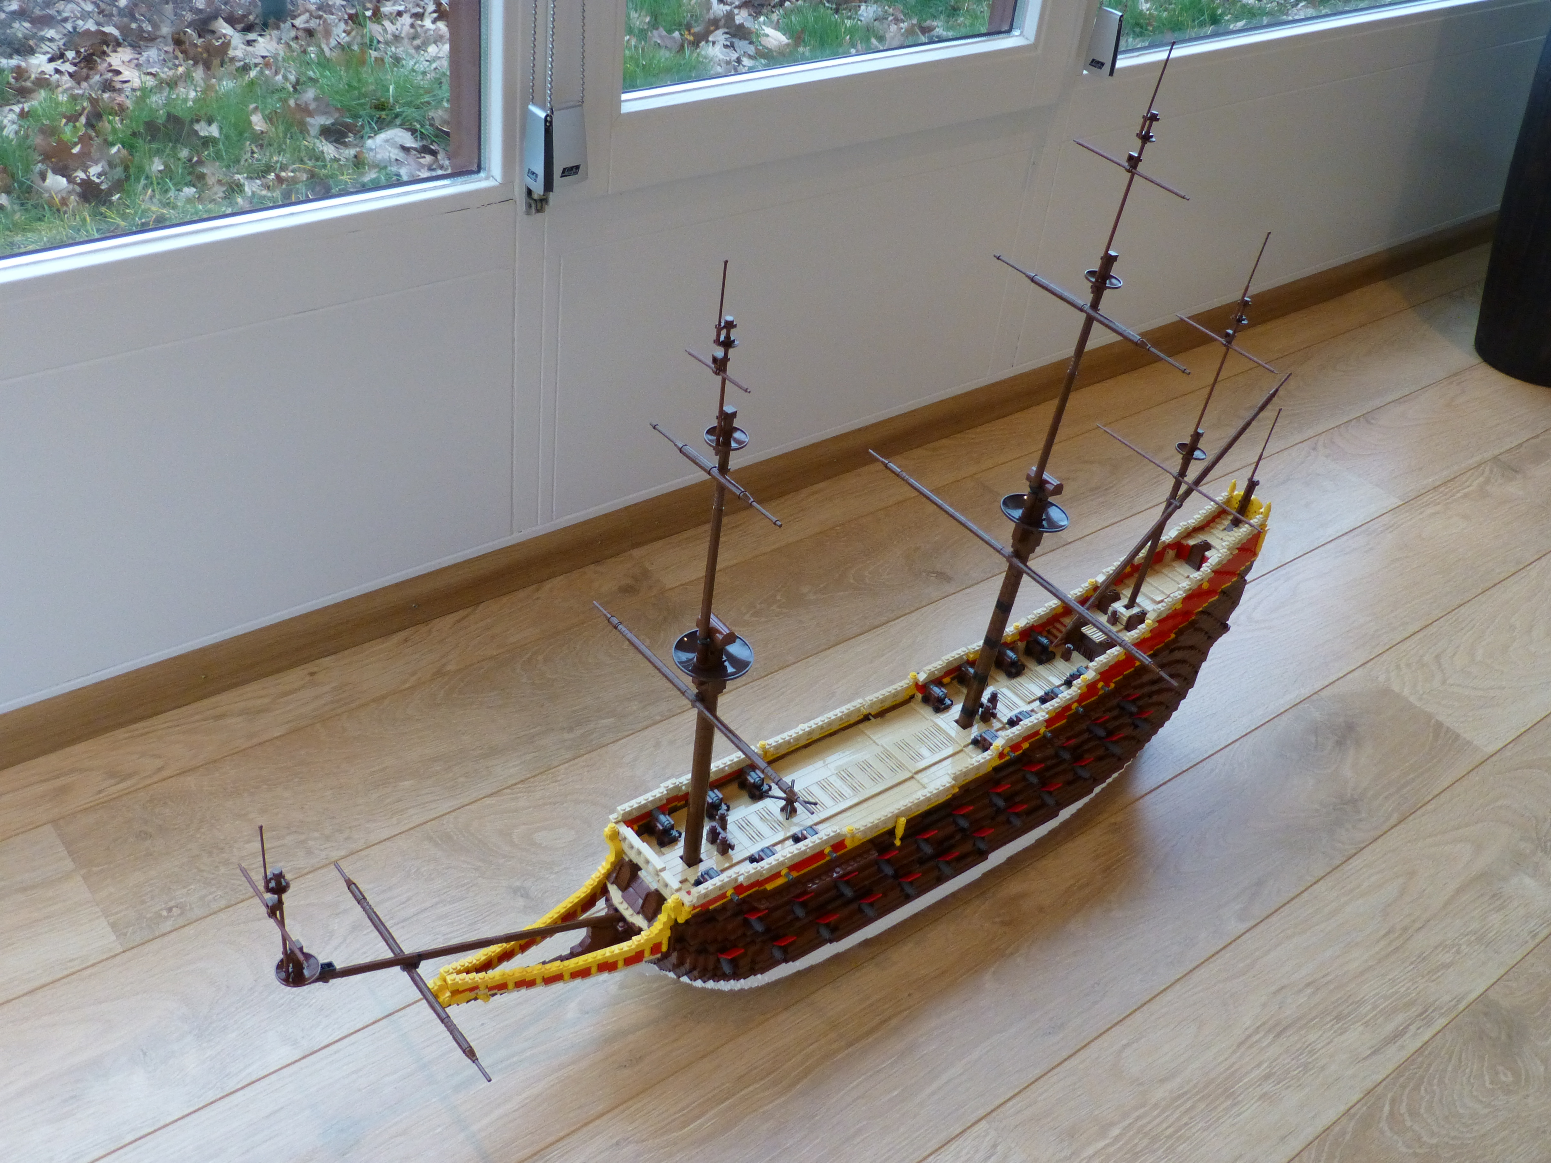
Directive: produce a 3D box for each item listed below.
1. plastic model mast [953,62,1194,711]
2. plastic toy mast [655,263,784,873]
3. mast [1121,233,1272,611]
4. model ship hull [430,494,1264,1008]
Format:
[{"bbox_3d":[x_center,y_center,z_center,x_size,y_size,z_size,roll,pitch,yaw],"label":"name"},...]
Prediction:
[{"bbox_3d":[0.245,-0.131,1.332,0.066,0.674,0.216,-17,43,-35],"label":"plastic model mast"},{"bbox_3d":[-0.049,0.018,1.168,0.065,0.584,0.161,-23,46,-31],"label":"plastic toy mast"},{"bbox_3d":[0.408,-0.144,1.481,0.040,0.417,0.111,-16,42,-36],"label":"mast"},{"bbox_3d":[0.107,0.176,1.459,0.959,0.327,0.188,-20,45,-32],"label":"model ship hull"}]

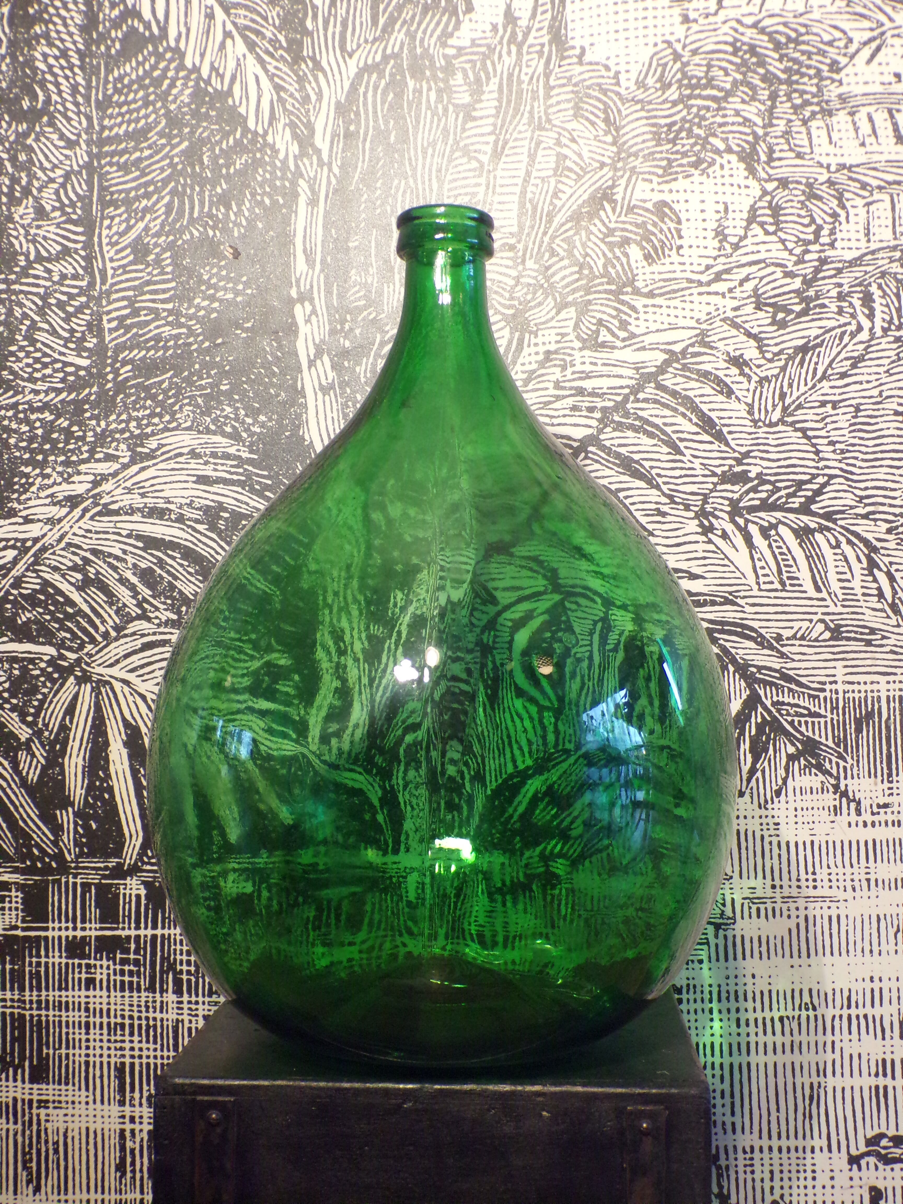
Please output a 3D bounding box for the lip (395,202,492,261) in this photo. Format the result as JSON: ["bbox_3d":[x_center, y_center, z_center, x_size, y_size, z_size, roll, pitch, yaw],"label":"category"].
[{"bbox_3d":[-0.004,-0.263,0.930,0.070,0.030,0.070,0,-1,0],"label":"lip"}]

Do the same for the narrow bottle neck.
[{"bbox_3d":[-0.004,-0.215,0.929,0.072,0.063,0.072,0,-1,0],"label":"narrow bottle neck"}]

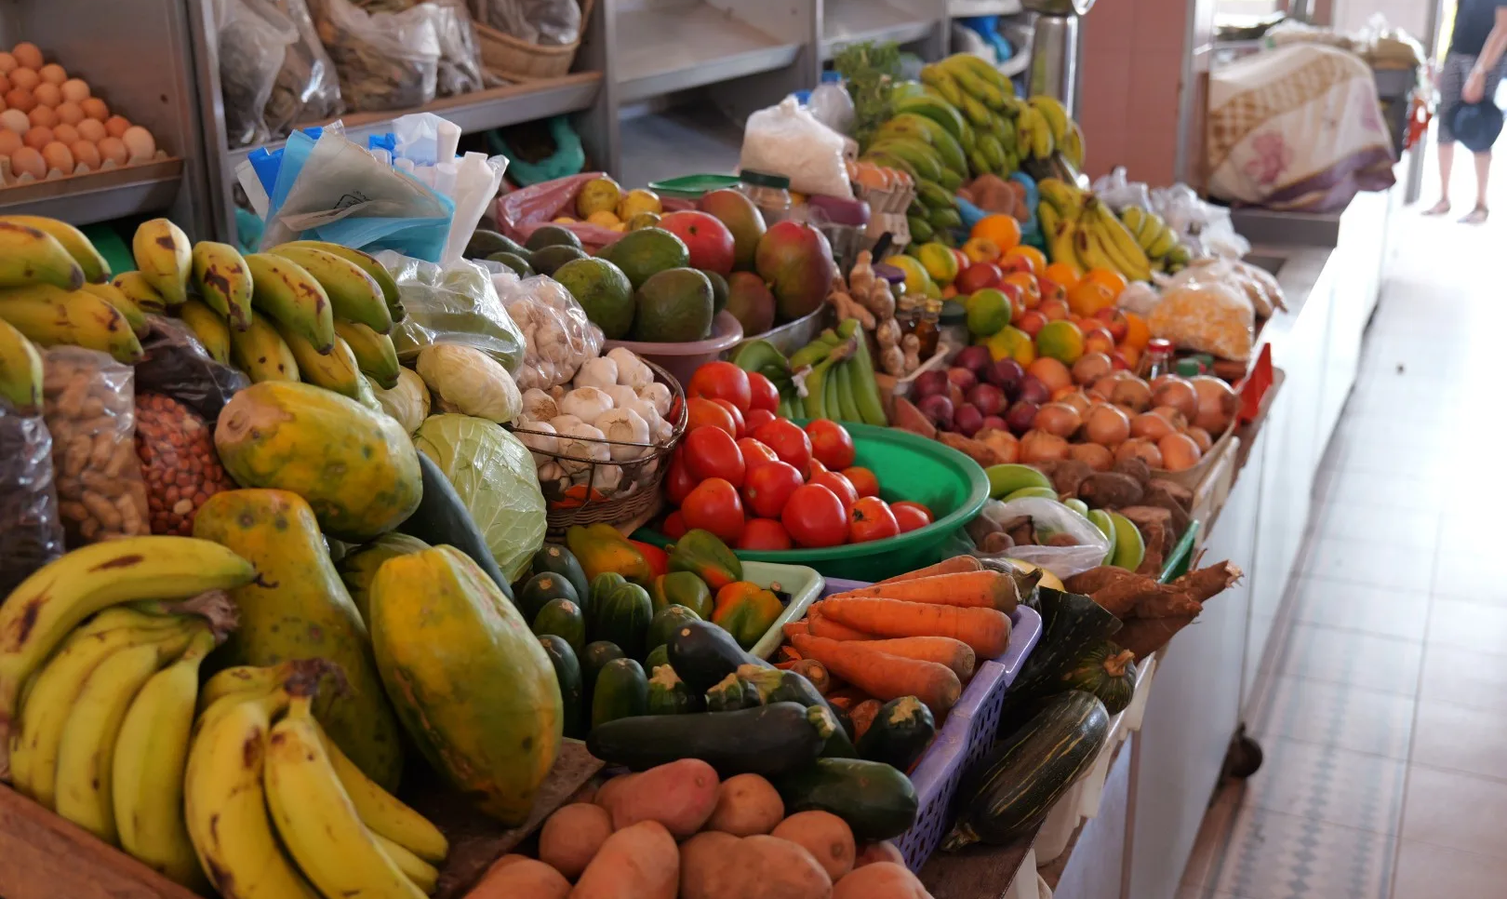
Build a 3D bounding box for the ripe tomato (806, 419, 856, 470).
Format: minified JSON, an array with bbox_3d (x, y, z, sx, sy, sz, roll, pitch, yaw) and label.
[{"bbox_3d":[0.090,-0.006,1.810,0.059,0.056,0.059,0,17,0],"label":"ripe tomato"}]

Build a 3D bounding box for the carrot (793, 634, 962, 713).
[{"bbox_3d":[0.109,0.197,1.400,0.175,0.041,0.041,15,24,29],"label":"carrot"}]

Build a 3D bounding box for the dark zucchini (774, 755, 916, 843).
[{"bbox_3d":[0.056,0.261,1.180,0.165,0.052,0.052,6,18,19],"label":"dark zucchini"}]

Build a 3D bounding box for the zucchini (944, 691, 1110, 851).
[{"bbox_3d":[0.225,0.267,1.272,0.184,0.062,0.062,-35,33,-24],"label":"zucchini"}]

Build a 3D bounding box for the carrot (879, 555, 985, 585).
[{"bbox_3d":[0.148,0.132,1.497,0.155,0.035,0.035,-10,19,0],"label":"carrot"}]

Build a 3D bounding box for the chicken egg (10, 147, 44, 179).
[{"bbox_3d":[-0.995,-0.390,2.120,0.045,0.057,0.045,8,21,24],"label":"chicken egg"}]

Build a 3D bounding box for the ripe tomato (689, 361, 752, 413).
[{"bbox_3d":[-0.038,-0.065,1.750,0.071,0.063,0.071,-1,19,0],"label":"ripe tomato"}]

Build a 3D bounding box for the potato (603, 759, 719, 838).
[{"bbox_3d":[-0.071,0.268,1.190,0.100,0.060,0.063,-14,21,-15],"label":"potato"}]

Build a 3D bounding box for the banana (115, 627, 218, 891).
[{"bbox_3d":[-0.395,0.208,1.045,0.067,0.045,0.185,-5,54,-3],"label":"banana"}]

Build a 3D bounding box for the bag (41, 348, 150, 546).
[{"bbox_3d":[-0.542,0.004,1.280,0.090,0.185,0.070,-13,22,-32],"label":"bag"}]

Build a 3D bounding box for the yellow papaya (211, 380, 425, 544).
[{"bbox_3d":[-0.423,0.011,1.500,0.220,0.135,0.135,25,11,-19],"label":"yellow papaya"}]

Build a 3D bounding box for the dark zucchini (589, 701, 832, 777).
[{"bbox_3d":[-0.035,0.228,1.225,0.192,0.050,0.050,-2,17,-8],"label":"dark zucchini"}]

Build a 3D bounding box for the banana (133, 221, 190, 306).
[{"bbox_3d":[-0.524,-0.167,1.370,0.045,0.050,0.140,-10,38,-25],"label":"banana"}]

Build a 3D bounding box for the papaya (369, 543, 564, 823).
[{"bbox_3d":[-0.236,0.192,1.270,0.146,0.245,0.146,-13,-20,-31],"label":"papaya"}]

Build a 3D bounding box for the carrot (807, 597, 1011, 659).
[{"bbox_3d":[0.146,0.162,1.460,0.188,0.043,0.043,6,20,19],"label":"carrot"}]

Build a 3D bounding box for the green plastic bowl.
[{"bbox_3d":[0.028,0.101,1.756,0.474,0.146,0.474,0,17,0],"label":"green plastic bowl"}]

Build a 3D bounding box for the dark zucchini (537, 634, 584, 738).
[{"bbox_3d":[-0.170,0.218,1.360,0.050,0.140,0.050,-6,7,2],"label":"dark zucchini"}]

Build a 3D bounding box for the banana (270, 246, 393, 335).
[{"bbox_3d":[-0.374,-0.142,1.360,0.165,0.060,0.040,25,27,28],"label":"banana"}]

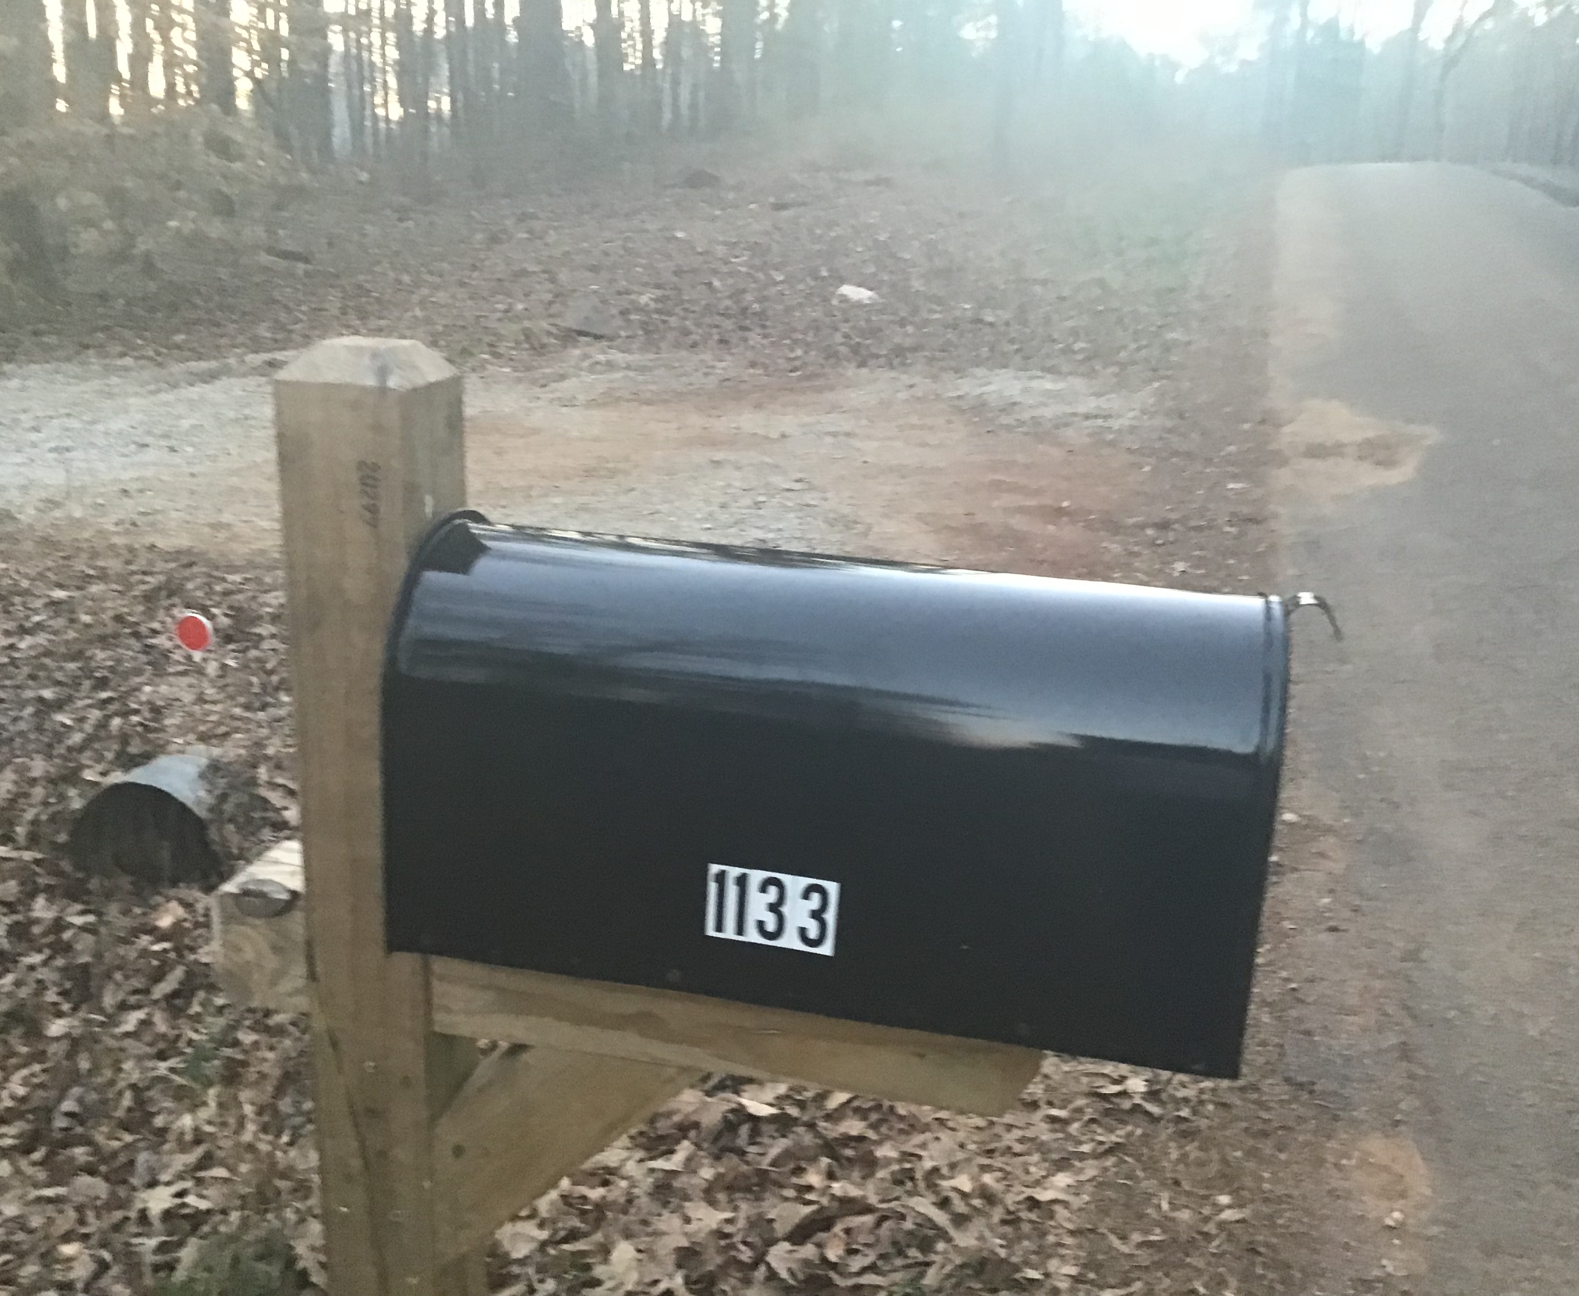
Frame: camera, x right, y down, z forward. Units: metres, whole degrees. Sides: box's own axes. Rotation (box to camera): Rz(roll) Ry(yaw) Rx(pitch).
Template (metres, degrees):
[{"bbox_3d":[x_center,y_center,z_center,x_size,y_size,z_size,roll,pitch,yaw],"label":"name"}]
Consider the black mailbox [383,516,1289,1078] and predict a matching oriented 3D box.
[{"bbox_3d":[0.029,0.068,1.025,0.540,0.264,0.222,6,19,11],"label":"black mailbox"}]

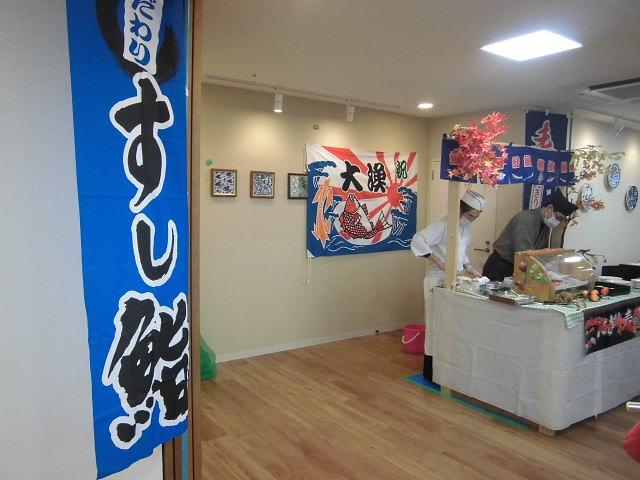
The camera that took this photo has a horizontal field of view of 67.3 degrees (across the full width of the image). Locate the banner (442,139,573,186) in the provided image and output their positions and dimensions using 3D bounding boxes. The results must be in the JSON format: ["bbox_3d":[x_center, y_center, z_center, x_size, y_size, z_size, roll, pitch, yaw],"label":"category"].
[{"bbox_3d":[1.571,-0.599,3.833,1.708,0.298,0.070,-2,5,-34],"label":"banner"}]

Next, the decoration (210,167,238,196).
[{"bbox_3d":[-0.835,-0.493,4.173,0.235,0.245,0.030,-2,5,-35],"label":"decoration"}]

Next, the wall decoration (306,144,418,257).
[{"bbox_3d":[0.501,-0.412,5.125,1.540,1.100,0.030,-2,5,-35],"label":"wall decoration"}]

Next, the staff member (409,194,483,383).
[{"bbox_3d":[1.027,0.378,3.859,0.566,1.569,0.576,-3,6,-39],"label":"staff member"}]

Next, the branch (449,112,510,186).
[{"bbox_3d":[1.140,-0.651,3.458,0.400,0.500,0.220,-2,5,-35],"label":"branch"}]

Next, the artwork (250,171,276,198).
[{"bbox_3d":[-0.523,-0.504,4.393,0.235,0.245,0.030,-2,5,-35],"label":"artwork"}]

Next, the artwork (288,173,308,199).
[{"bbox_3d":[-0.194,-0.507,4.622,0.238,0.248,0.025,-2,5,-34],"label":"artwork"}]

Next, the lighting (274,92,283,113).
[{"bbox_3d":[-0.372,-1.218,4.291,0.070,0.160,0.070,-2,5,-35],"label":"lighting"}]

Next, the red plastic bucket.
[{"bbox_3d":[0.956,0.972,4.752,0.278,0.248,0.278,1,4,0],"label":"red plastic bucket"}]

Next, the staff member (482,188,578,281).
[{"bbox_3d":[1.894,0.338,4.348,0.556,1.599,0.745,-3,6,-39],"label":"staff member"}]

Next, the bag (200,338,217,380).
[{"bbox_3d":[-1.046,0.895,3.975,0.397,0.467,0.357,-2,5,-34],"label":"bag"}]

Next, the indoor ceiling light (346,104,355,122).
[{"bbox_3d":[0.308,-1.252,4.770,0.070,0.160,0.070,-2,5,-35],"label":"indoor ceiling light"}]

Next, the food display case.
[{"bbox_3d":[1.739,0.248,3.544,0.610,0.320,0.275,-2,5,-36],"label":"food display case"}]

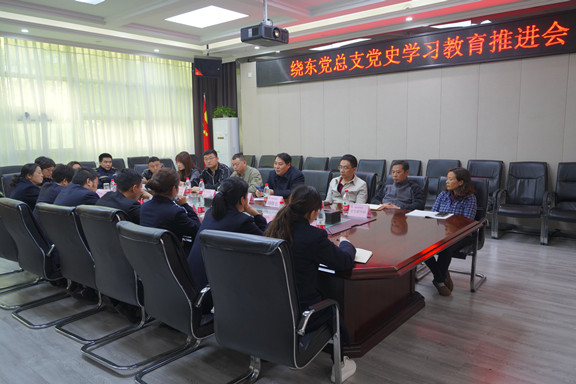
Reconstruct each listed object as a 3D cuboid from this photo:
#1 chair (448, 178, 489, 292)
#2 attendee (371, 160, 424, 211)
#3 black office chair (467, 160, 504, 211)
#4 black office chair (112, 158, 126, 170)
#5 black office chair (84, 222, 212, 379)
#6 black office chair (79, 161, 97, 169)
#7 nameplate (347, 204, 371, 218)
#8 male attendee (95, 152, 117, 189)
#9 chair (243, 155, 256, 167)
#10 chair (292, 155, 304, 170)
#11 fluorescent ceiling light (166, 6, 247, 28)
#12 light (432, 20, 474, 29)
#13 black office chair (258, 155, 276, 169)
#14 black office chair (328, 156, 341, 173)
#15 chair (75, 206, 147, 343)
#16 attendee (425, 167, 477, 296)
[{"bbox_3d":[1.675,0.377,4.374,0.570,1.011,0.600,5,10,36],"label":"chair"},{"bbox_3d":[1.068,0.270,4.548,0.740,1.198,0.580,-9,11,-44],"label":"attendee"},{"bbox_3d":[2.843,0.069,6.441,0.600,1.060,0.660,5,10,39],"label":"black office chair"},{"bbox_3d":[-3.122,-0.029,8.062,0.650,1.050,0.600,5,10,39],"label":"black office chair"},{"bbox_3d":[-0.687,0.669,2.799,0.580,1.040,0.660,5,10,39],"label":"black office chair"},{"bbox_3d":[-3.742,-0.054,8.175,0.630,1.000,0.570,6,11,40],"label":"black office chair"},{"bbox_3d":[0.681,0.174,4.035,0.070,0.095,0.220,-8,10,-39],"label":"nameplate"},{"bbox_3d":[-2.663,0.041,6.516,0.560,1.254,0.740,-8,11,-41],"label":"male attendee"},{"bbox_3d":[-1.050,-0.293,9.589,0.600,1.060,0.660,5,10,39],"label":"chair"},{"bbox_3d":[-0.040,-0.189,8.654,0.600,1.011,0.680,5,10,39],"label":"chair"},{"bbox_3d":[-1.331,-2.851,7.087,1.200,0.060,0.800,6,11,40],"label":"fluorescent ceiling light"},{"bbox_3d":[2.397,-2.411,6.257,0.620,0.070,0.400,5,10,39],"label":"light"},{"bbox_3d":[-0.575,-0.224,8.964,0.570,1.000,0.630,6,11,40],"label":"black office chair"},{"bbox_3d":[0.883,-0.101,7.890,0.600,1.011,0.680,5,10,39],"label":"black office chair"},{"bbox_3d":[-1.087,0.613,3.036,0.570,1.026,0.580,5,10,39],"label":"chair"},{"bbox_3d":[1.608,0.350,4.213,0.660,1.180,0.500,-8,11,-42],"label":"attendee"}]

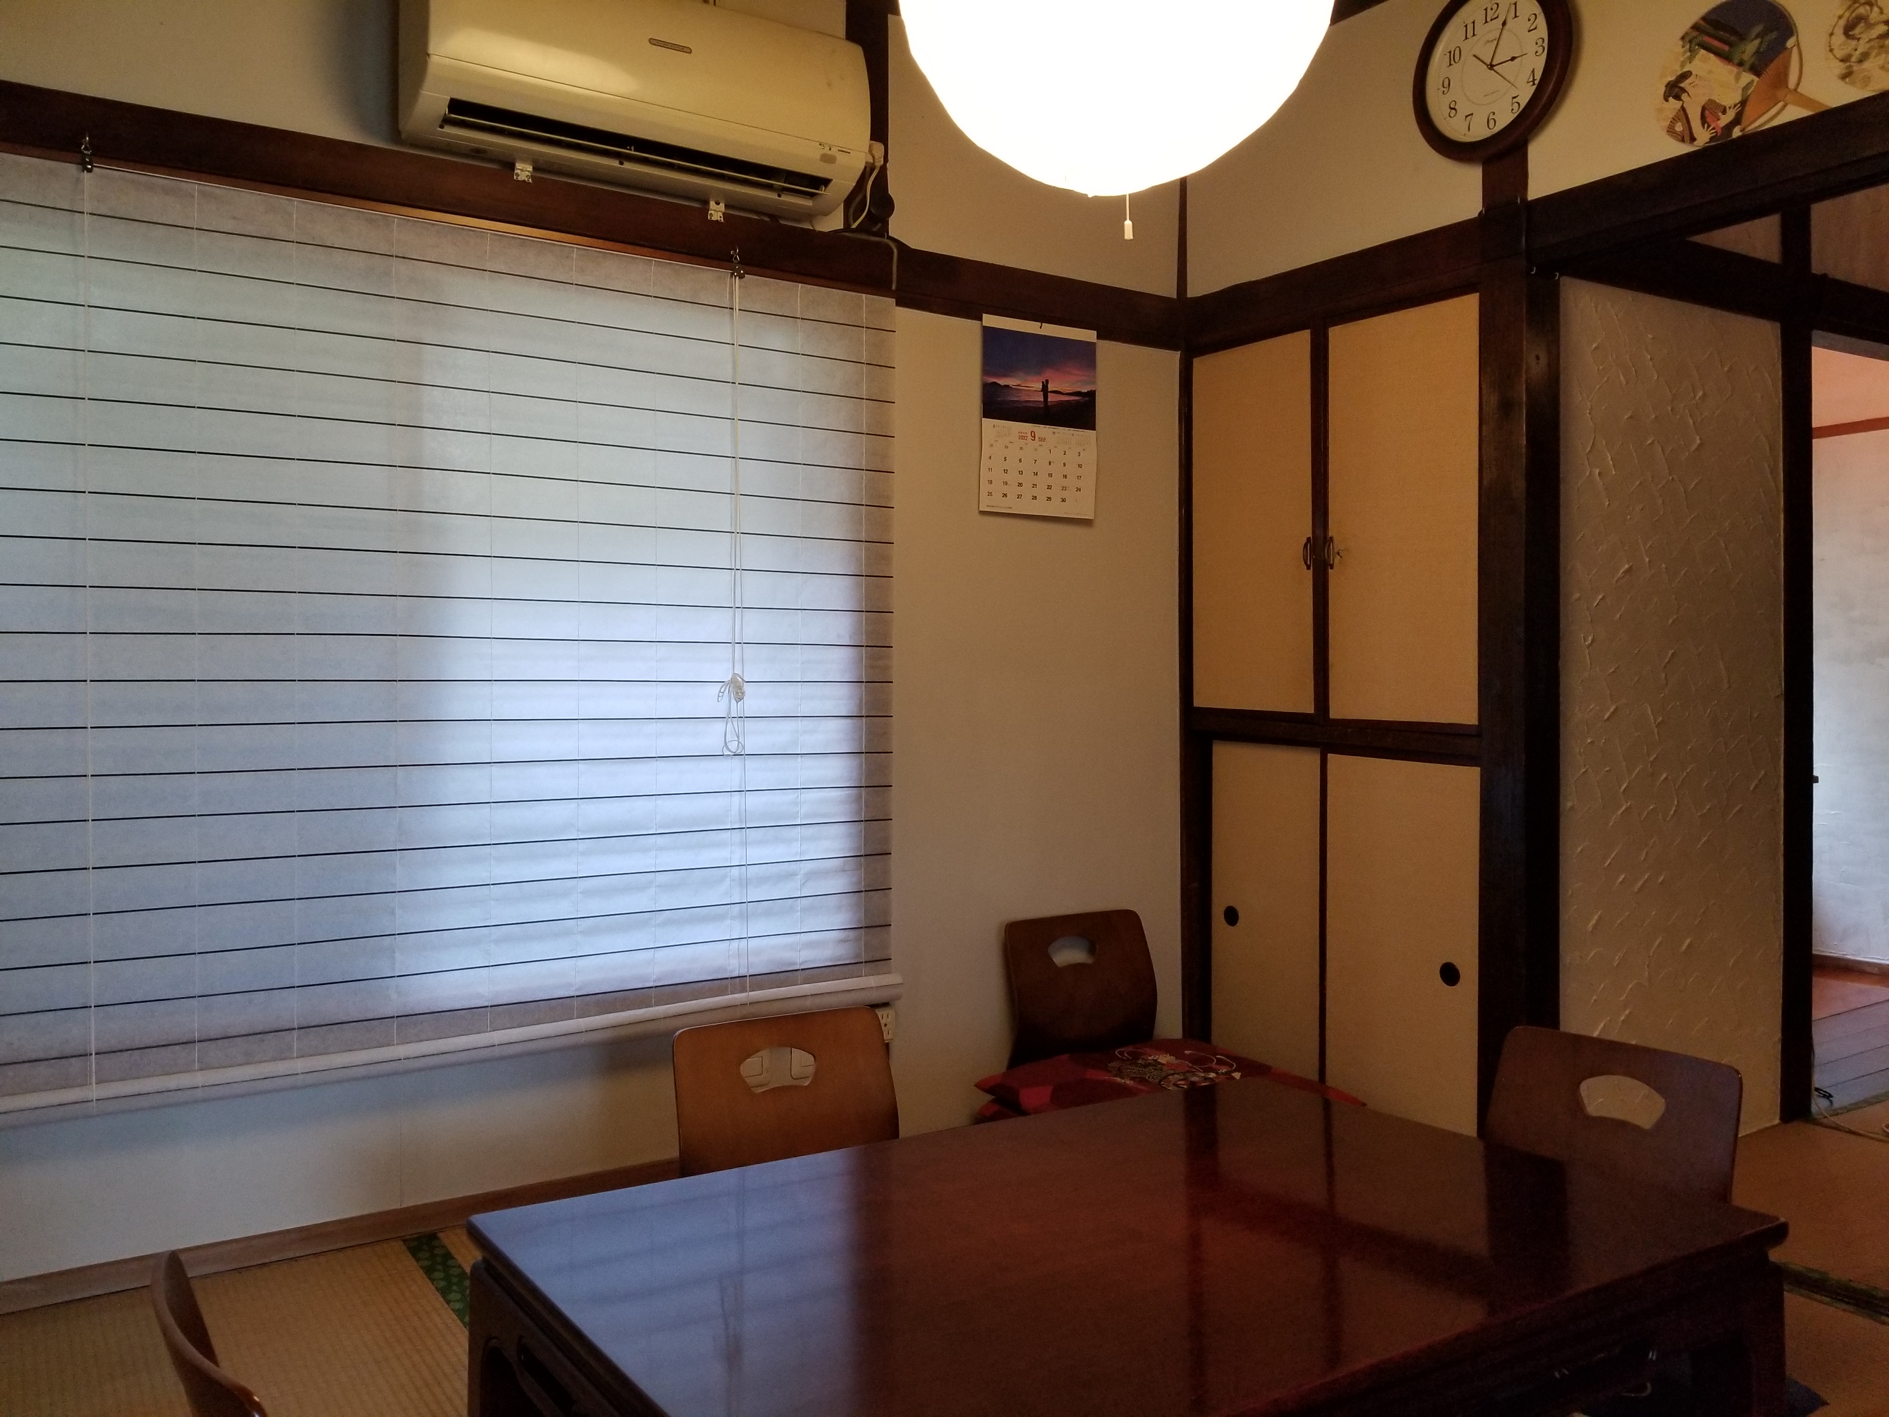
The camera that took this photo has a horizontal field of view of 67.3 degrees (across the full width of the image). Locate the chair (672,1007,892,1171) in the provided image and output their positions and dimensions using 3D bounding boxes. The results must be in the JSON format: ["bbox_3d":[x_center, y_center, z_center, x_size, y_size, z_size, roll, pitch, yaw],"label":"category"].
[{"bbox_3d":[-0.196,0.729,2.194,0.385,0.410,0.480,-1,1,-19],"label":"chair"}]

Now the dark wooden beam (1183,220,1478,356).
[{"bbox_3d":[0.812,-0.874,3.039,0.080,0.151,0.834,-1,1,-32],"label":"dark wooden beam"}]

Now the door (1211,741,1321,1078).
[{"bbox_3d":[0.740,0.497,3.206,0.030,0.832,0.374,-1,1,-32],"label":"door"}]

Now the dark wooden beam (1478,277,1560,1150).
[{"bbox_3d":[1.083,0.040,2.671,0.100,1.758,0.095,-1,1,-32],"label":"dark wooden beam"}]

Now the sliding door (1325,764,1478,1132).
[{"bbox_3d":[0.925,0.505,2.866,0.030,0.824,0.403,-1,1,-32],"label":"sliding door"}]

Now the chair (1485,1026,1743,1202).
[{"bbox_3d":[0.865,0.727,2.042,0.480,0.405,0.385,-1,1,-40],"label":"chair"}]

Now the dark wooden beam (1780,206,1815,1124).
[{"bbox_3d":[1.845,-0.089,3.129,0.110,1.993,0.100,-1,1,-31],"label":"dark wooden beam"}]

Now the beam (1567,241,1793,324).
[{"bbox_3d":[1.477,-0.886,2.894,0.773,0.127,0.090,-1,1,-31],"label":"beam"}]

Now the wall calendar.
[{"bbox_3d":[0.213,-0.644,3.158,0.306,0.425,0.015,-1,1,-31],"label":"wall calendar"}]

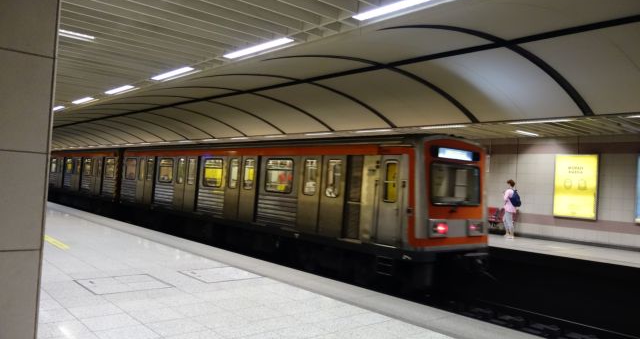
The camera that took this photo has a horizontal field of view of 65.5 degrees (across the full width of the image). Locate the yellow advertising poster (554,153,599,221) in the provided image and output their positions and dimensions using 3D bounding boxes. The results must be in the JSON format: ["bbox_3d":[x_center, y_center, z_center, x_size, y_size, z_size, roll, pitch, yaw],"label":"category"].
[{"bbox_3d":[7.400,0.521,14.409,0.100,1.860,1.180,4,-2,-41],"label":"yellow advertising poster"}]

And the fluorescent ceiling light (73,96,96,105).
[{"bbox_3d":[-6.120,-1.798,12.876,0.150,0.080,1.500,4,-2,-41],"label":"fluorescent ceiling light"}]

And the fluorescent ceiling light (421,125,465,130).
[{"bbox_3d":[3.471,-1.231,14.213,0.150,0.080,1.500,4,-2,-41],"label":"fluorescent ceiling light"}]

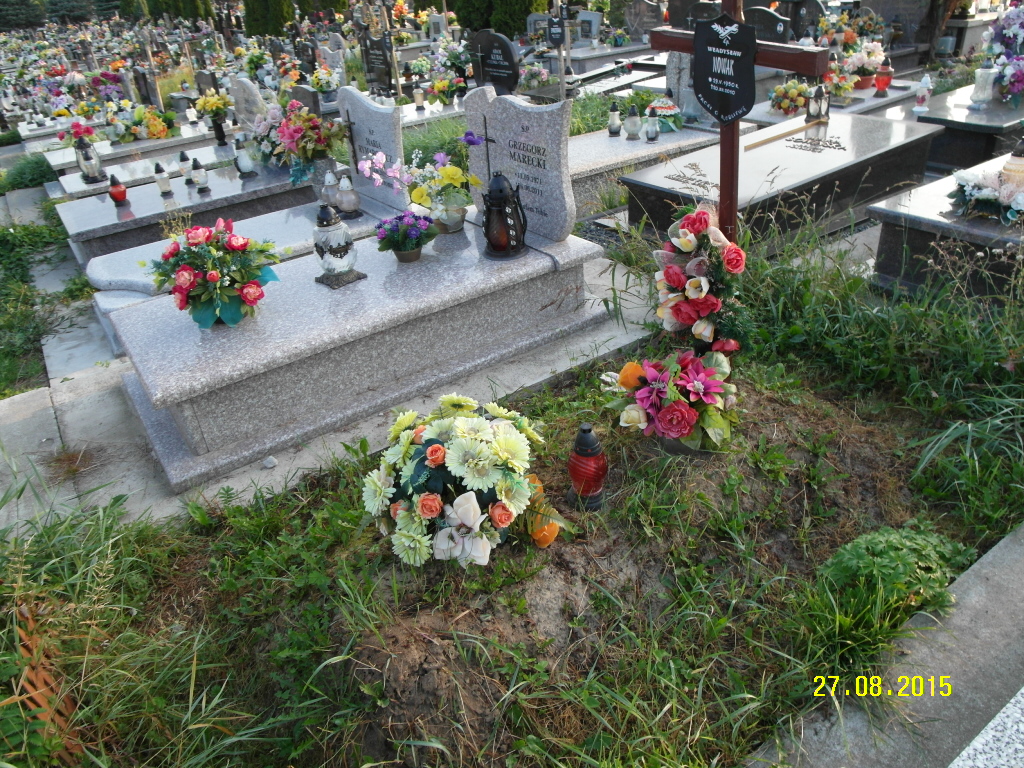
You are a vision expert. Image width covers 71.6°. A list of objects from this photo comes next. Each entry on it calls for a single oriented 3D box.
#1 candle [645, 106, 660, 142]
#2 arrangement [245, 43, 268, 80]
[{"bbox_3d":[0.984,-1.820,4.974,0.100,0.228,0.100,-5,30,3],"label":"candle"},{"bbox_3d":[-3.838,-4.828,10.669,0.313,0.494,0.298,-14,30,-13],"label":"arrangement"}]

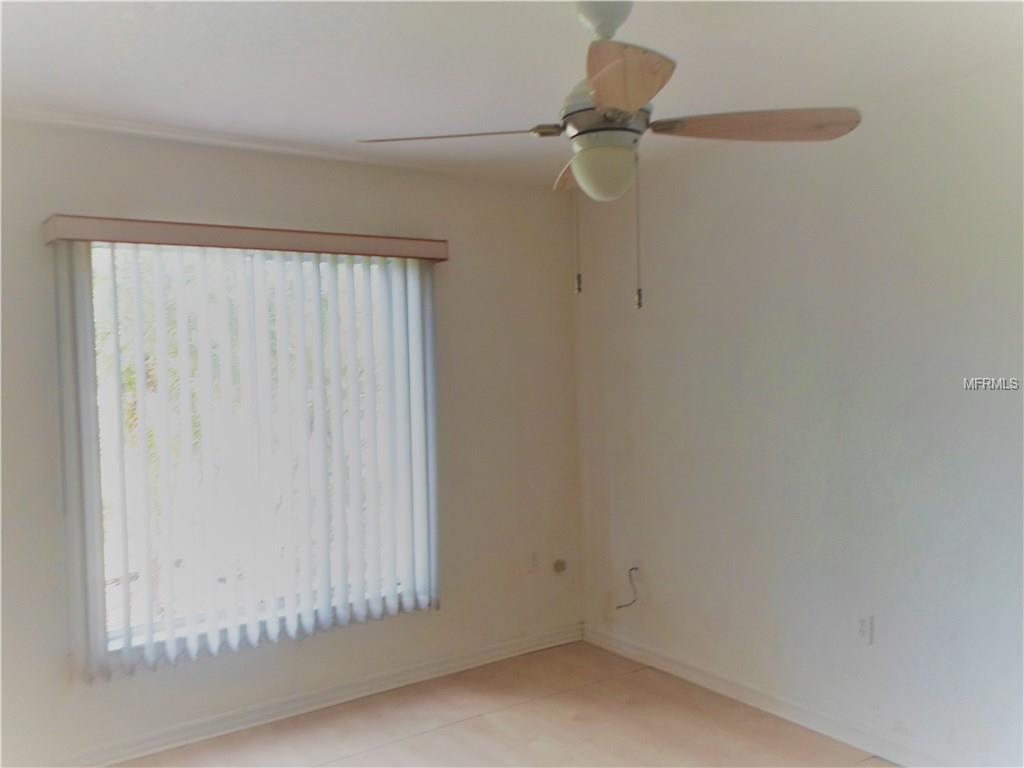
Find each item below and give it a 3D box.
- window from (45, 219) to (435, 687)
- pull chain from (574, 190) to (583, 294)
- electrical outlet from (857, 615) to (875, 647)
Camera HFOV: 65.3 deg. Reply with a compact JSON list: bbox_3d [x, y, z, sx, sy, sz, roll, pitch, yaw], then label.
[{"bbox_3d":[-1.004,0.256,3.351,1.500,1.604,0.090,-2,1,-34],"label":"window"},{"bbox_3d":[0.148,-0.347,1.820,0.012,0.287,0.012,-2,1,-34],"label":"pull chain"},{"bbox_3d":[1.305,0.915,2.965,0.010,0.115,0.071,-2,1,-34],"label":"electrical outlet"}]

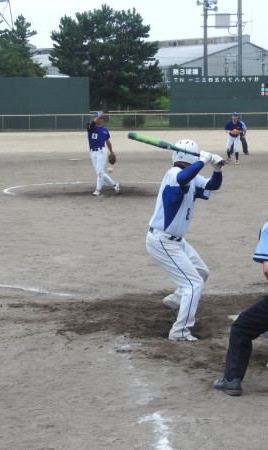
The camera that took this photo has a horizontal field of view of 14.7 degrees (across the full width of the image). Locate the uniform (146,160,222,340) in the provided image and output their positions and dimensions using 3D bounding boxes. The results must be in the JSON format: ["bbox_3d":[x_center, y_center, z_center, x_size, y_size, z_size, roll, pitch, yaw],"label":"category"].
[{"bbox_3d":[0.401,0.138,8.250,0.600,1.330,0.850,1,6,16],"label":"uniform"}]

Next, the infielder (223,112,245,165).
[{"bbox_3d":[3.208,-2.766,33.200,0.620,1.650,0.500,0,6,5],"label":"infielder"}]

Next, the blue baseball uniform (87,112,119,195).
[{"bbox_3d":[-0.669,-1.500,21.400,0.660,1.750,0.550,-1,6,-3],"label":"blue baseball uniform"}]

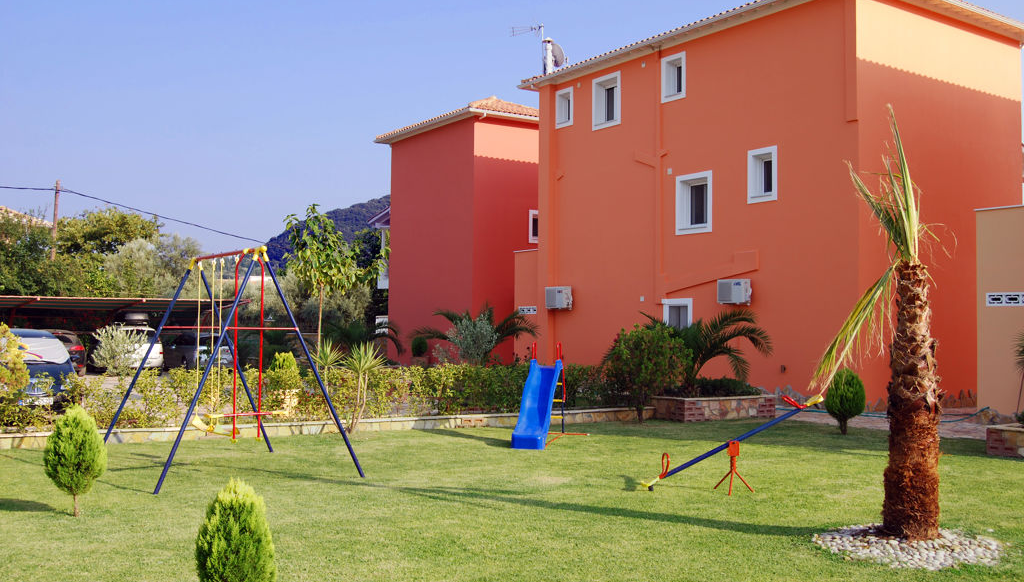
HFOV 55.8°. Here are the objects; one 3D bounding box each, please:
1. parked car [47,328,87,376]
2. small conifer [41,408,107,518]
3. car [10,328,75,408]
[{"bbox_3d":[-14.891,1.944,30.729,1.790,1.470,4.300,2,-3,-34],"label":"parked car"},{"bbox_3d":[-3.575,1.391,7.916,0.499,0.908,0.470,1,-2,-24],"label":"small conifer"},{"bbox_3d":[-8.597,1.407,16.999,1.650,1.500,3.750,2,-3,-33],"label":"car"}]

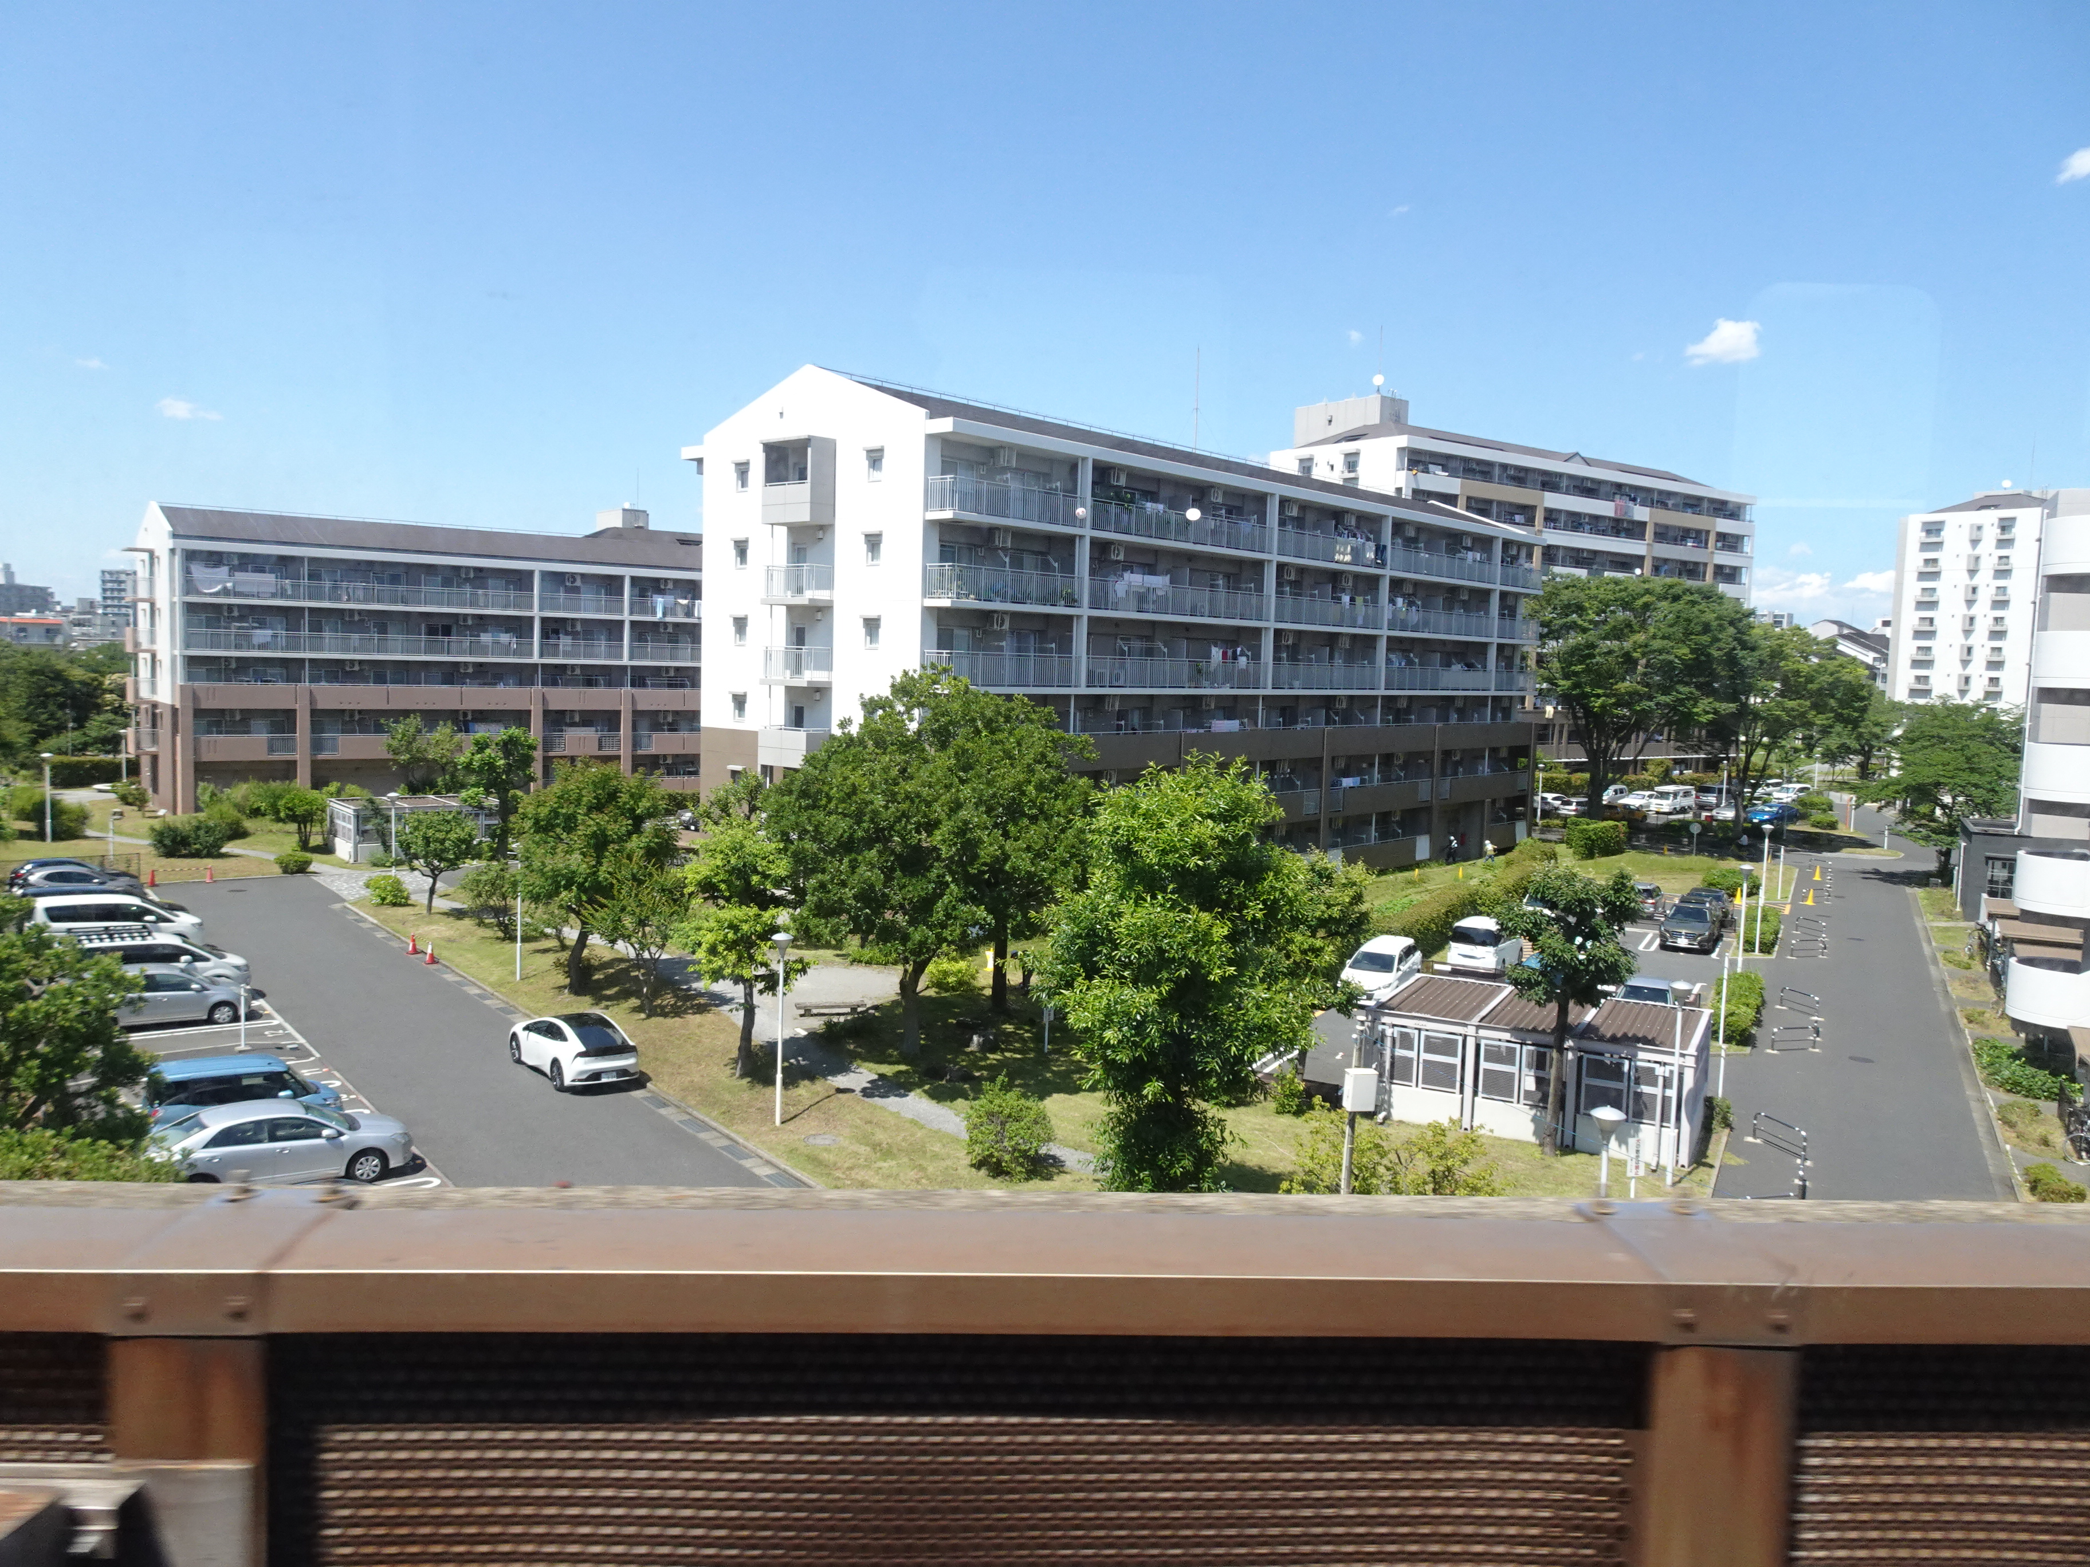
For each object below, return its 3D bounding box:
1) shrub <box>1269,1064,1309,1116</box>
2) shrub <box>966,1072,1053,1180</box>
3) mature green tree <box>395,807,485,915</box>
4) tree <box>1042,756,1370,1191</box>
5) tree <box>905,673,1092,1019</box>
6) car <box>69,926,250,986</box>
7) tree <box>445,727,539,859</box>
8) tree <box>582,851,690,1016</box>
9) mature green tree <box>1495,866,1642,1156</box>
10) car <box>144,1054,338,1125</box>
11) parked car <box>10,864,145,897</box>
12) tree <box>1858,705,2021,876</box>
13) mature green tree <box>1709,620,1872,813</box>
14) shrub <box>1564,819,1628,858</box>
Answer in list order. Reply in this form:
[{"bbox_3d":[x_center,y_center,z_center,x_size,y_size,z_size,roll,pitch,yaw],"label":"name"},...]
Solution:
[{"bbox_3d":[5.470,6.879,32.500,0.870,1.130,0.850,2,5,0],"label":"shrub"},{"bbox_3d":[-0.677,6.663,28.081,1.750,1.950,1.700,2,5,0],"label":"shrub"},{"bbox_3d":[-22.535,2.958,53.819,3.345,3.915,3.345,0,5,-23],"label":"mature green tree"},{"bbox_3d":[2.499,3.867,23.684,5.100,8.400,4.900,2,5,0],"label":"tree"},{"bbox_3d":[-1.370,1.689,41.463,5.615,9.766,5.615,2,5,-2],"label":"tree"},{"bbox_3d":[-24.391,5.060,39.497,4.750,1.850,1.780,-2,6,-37],"label":"car"},{"bbox_3d":[-25.625,0.605,67.424,4.100,6.350,4.000,2,5,0],"label":"tree"},{"bbox_3d":[-11.111,4.115,39.754,2.971,4.650,2.971,0,5,-16],"label":"tree"},{"bbox_3d":[10.923,4.842,30.404,3.144,6.069,3.144,3,5,20],"label":"mature green tree"},{"bbox_3d":[-15.927,6.348,28.784,3.450,1.660,1.500,-2,6,-36],"label":"car"},{"bbox_3d":[-35.872,3.884,53.568,4.250,1.530,1.780,-2,6,-35],"label":"parked car"},{"bbox_3d":[45.908,0.321,74.170,7.700,9.600,7.600,2,5,0],"label":"tree"},{"bbox_3d":[50.616,-3.529,97.416,11.000,13.600,11.000,2,5,0],"label":"mature green tree"},{"bbox_3d":[30.630,3.048,80.396,2.000,1.800,4.200,6,7,42],"label":"shrub"}]

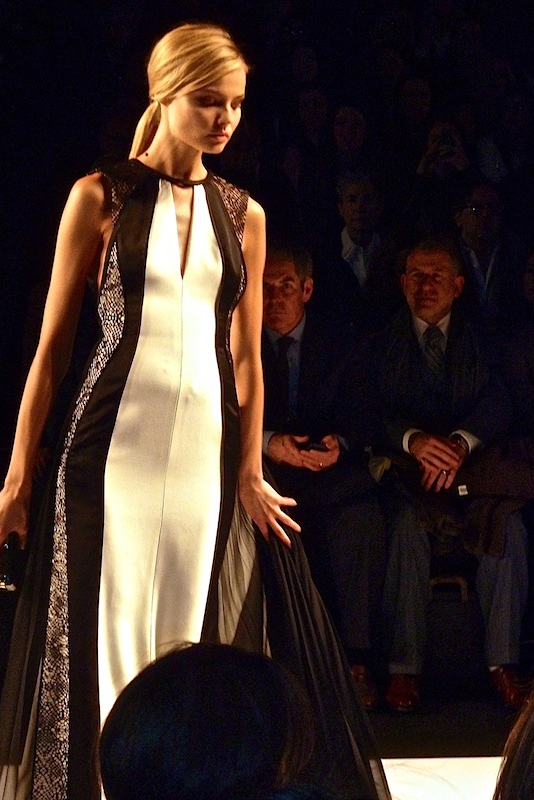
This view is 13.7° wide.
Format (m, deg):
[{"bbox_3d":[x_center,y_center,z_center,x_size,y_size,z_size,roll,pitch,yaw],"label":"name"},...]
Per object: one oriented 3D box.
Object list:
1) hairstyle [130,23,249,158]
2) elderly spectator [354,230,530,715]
[{"bbox_3d":[-0.148,-0.590,4.230,0.245,0.250,0.175,8,11,44],"label":"hairstyle"},{"bbox_3d":[0.500,0.176,6.398,0.540,1.270,0.800,0,8,-3],"label":"elderly spectator"}]

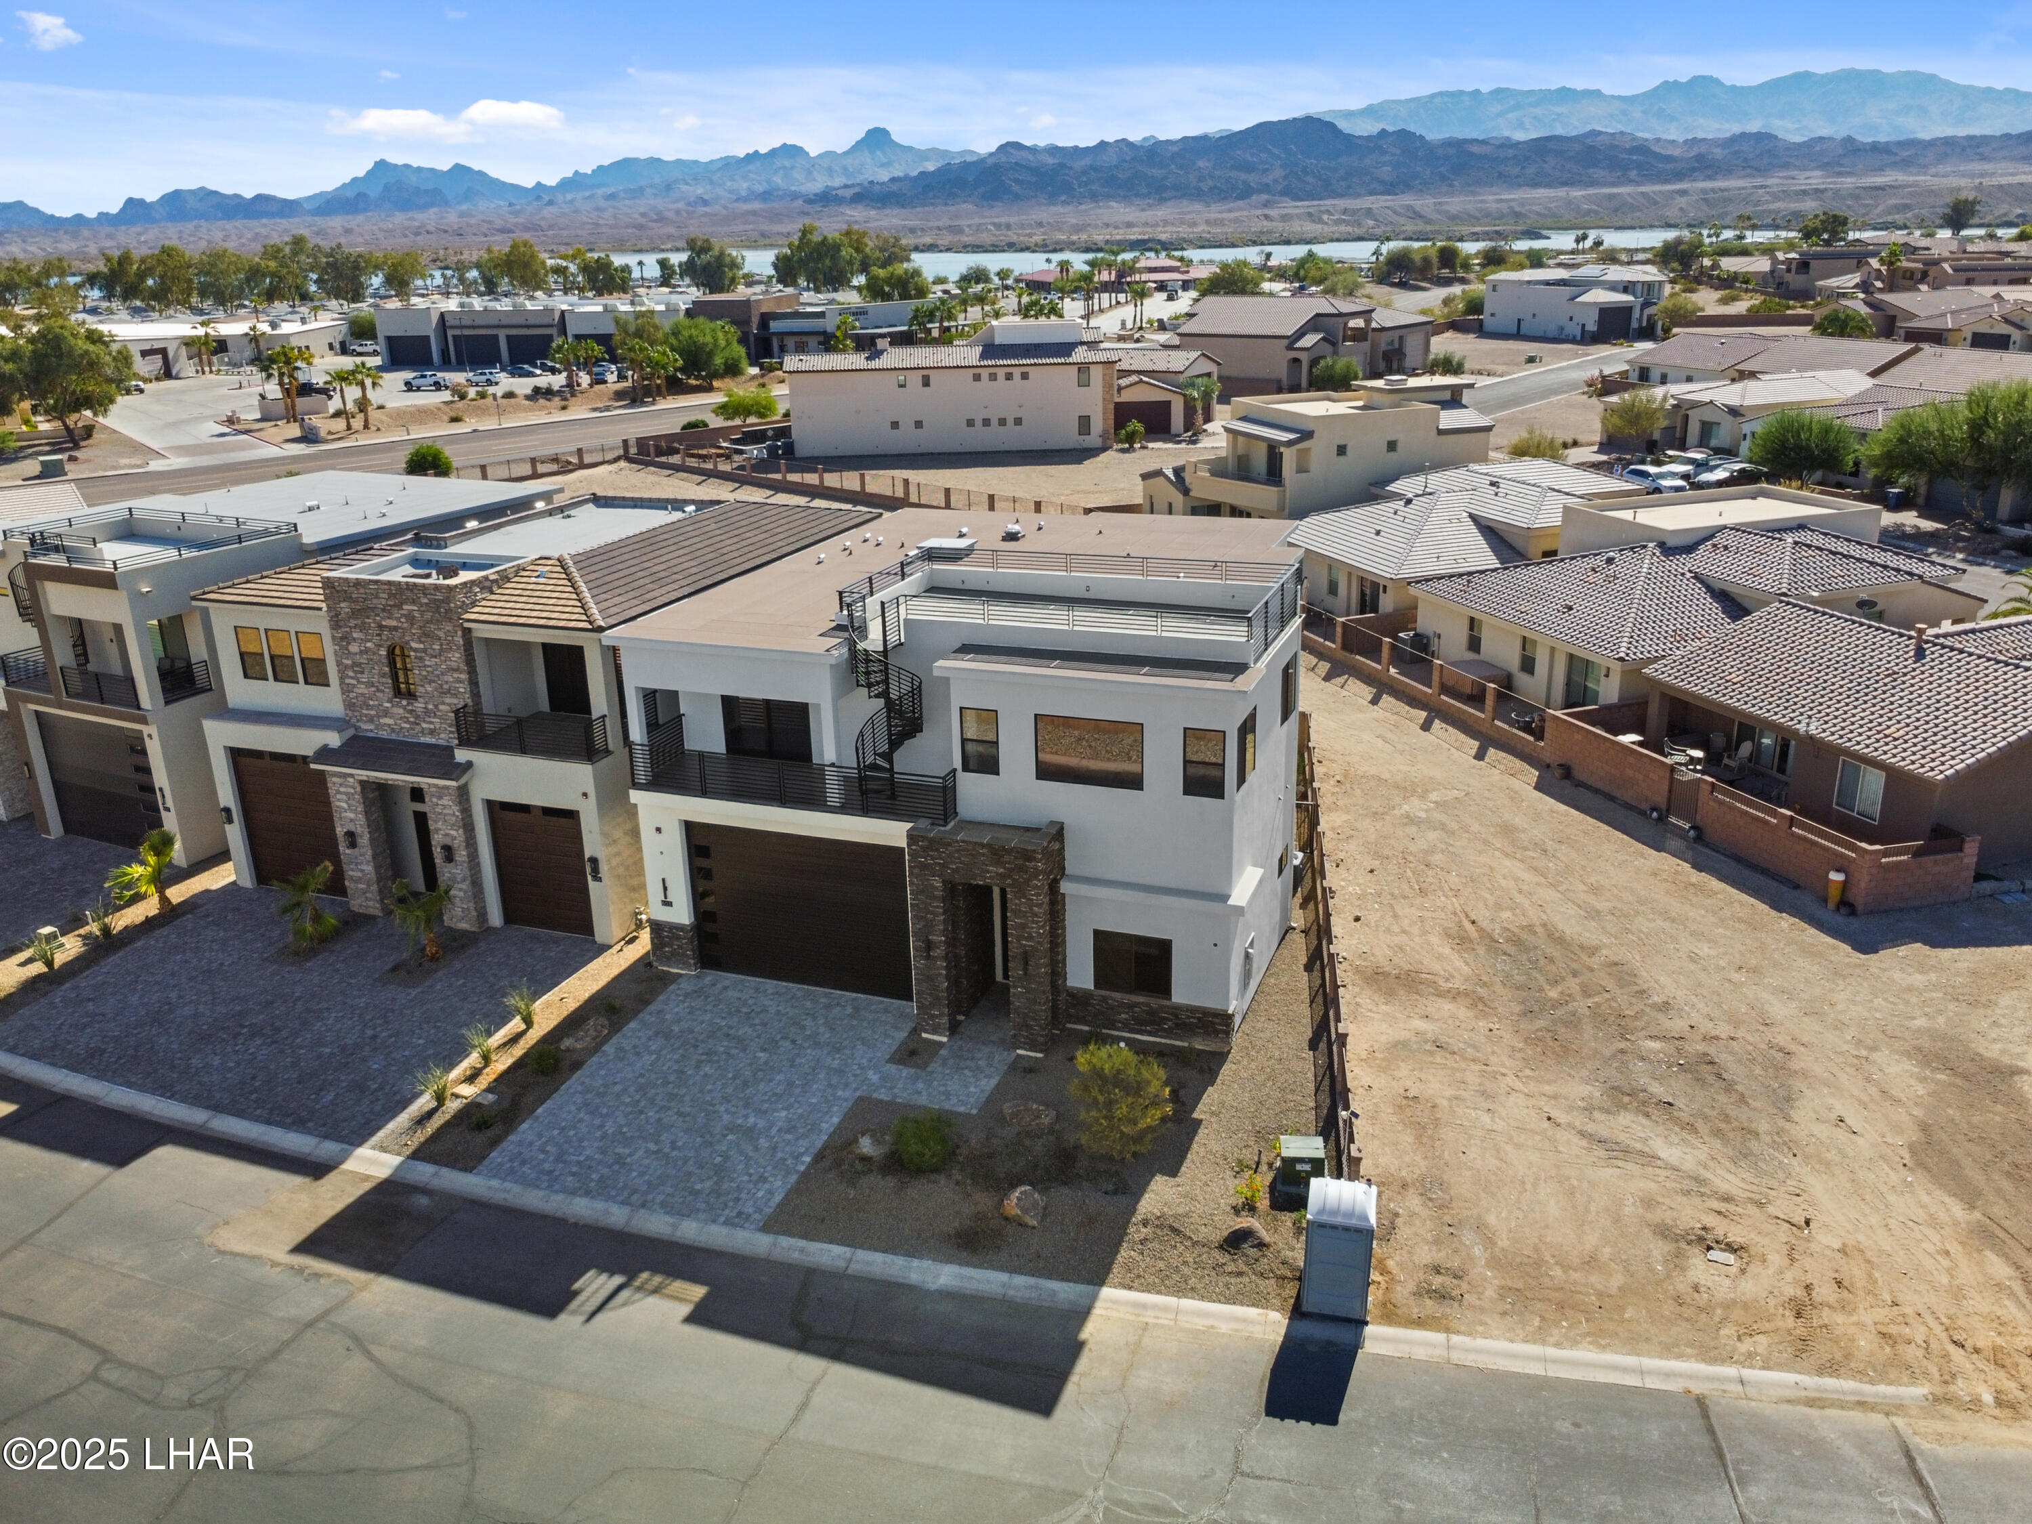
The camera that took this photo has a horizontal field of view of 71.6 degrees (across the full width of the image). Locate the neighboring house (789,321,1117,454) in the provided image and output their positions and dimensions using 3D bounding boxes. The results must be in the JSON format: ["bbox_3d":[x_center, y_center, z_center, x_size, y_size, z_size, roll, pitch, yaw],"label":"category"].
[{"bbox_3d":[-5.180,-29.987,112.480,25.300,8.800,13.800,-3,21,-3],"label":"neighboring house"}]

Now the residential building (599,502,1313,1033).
[{"bbox_3d":[0.551,-1.547,40.477,16.000,10.000,20.600,5,21,18],"label":"residential building"}]

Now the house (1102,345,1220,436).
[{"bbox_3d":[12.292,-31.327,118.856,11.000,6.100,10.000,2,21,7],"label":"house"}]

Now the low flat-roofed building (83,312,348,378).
[{"bbox_3d":[-119.268,-59.314,202.289,32.000,4.800,35.000,1,21,5],"label":"low flat-roofed building"}]

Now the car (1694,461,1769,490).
[{"bbox_3d":[49.546,-19.764,97.500,4.750,1.460,1.880,-8,21,-18],"label":"car"}]

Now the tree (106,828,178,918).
[{"bbox_3d":[-25.399,3.229,41.021,2.000,2.500,1.800,-15,24,-31],"label":"tree"}]

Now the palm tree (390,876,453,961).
[{"bbox_3d":[-15.527,4.111,36.748,1.700,2.250,1.700,6,21,19],"label":"palm tree"}]

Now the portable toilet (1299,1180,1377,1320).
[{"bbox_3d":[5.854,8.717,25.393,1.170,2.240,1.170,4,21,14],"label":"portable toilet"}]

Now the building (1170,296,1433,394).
[{"bbox_3d":[33.769,-49.217,165.260,24.000,9.000,25.000,8,21,23],"label":"building"}]

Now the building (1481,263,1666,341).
[{"bbox_3d":[75.293,-62.566,191.283,13.000,8.800,22.500,-9,22,-19],"label":"building"}]

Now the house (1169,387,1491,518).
[{"bbox_3d":[18.956,-20.817,93.413,22.000,7.400,13.000,-10,21,-23],"label":"house"}]

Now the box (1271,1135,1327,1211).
[{"bbox_3d":[5.687,7.882,27.871,0.920,0.760,0.860,1,20,7],"label":"box"}]

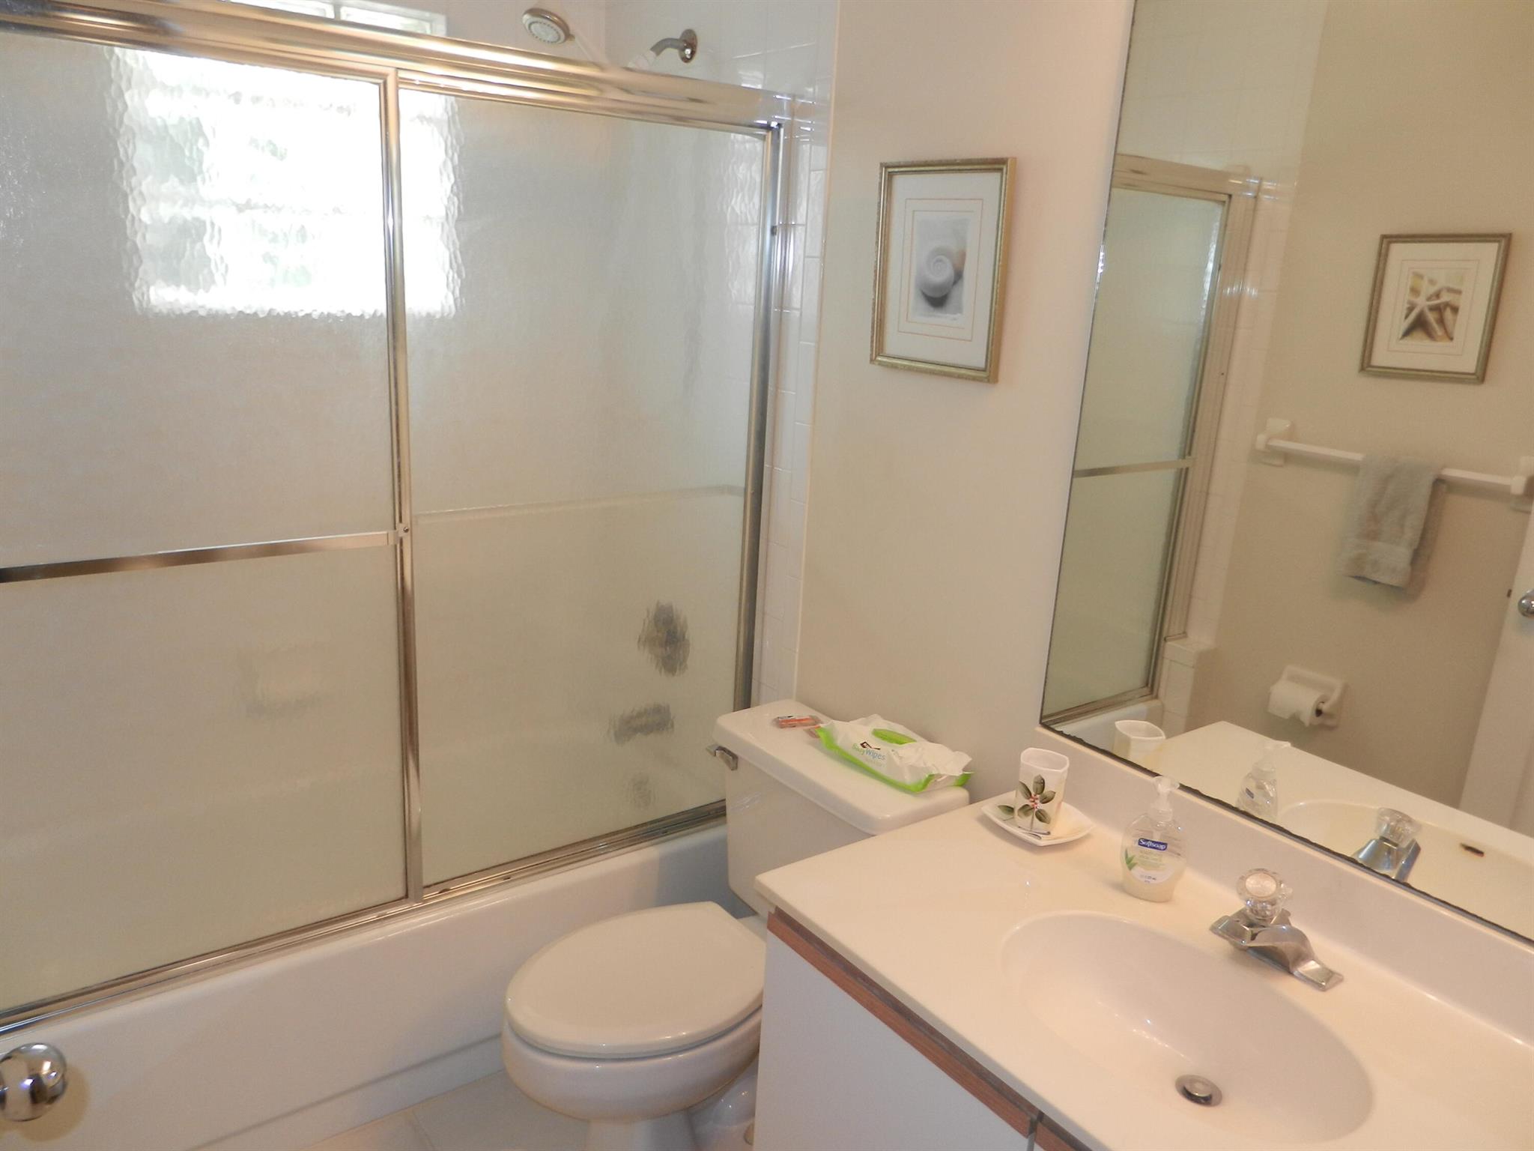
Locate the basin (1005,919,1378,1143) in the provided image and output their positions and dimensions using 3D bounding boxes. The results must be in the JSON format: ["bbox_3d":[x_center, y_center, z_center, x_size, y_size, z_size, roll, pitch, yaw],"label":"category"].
[{"bbox_3d":[0.456,0.562,1.275,0.302,0.142,0.430,-8,19,-36],"label":"basin"}]

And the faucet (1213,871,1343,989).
[{"bbox_3d":[0.599,0.418,1.339,0.149,0.119,0.152,-8,19,-36],"label":"faucet"}]

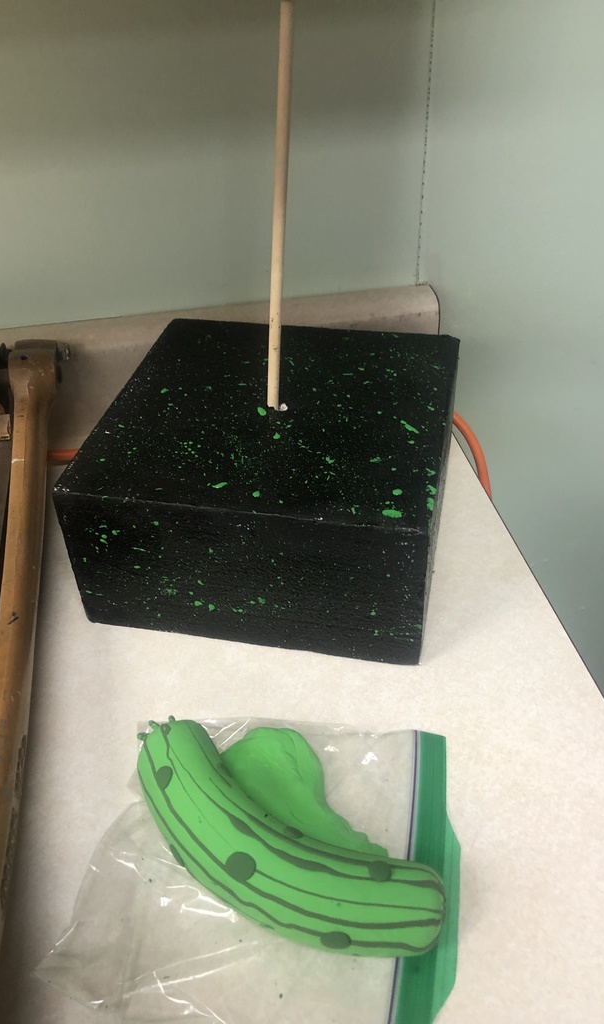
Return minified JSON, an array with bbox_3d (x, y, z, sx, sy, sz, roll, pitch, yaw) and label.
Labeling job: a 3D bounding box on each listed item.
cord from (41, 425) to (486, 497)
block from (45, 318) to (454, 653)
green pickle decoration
[{"bbox_3d":[-0.015,-0.030,0.674,0.370,0.085,0.020,-6,40,-3],"label":"cord"},{"bbox_3d":[-0.013,-0.025,0.529,0.200,0.101,0.200,6,41,11],"label":"block"},{"bbox_3d":[-0.017,0.145,0.373,0.171,0.039,0.056,23,46,28],"label":"green pickle decoration"}]

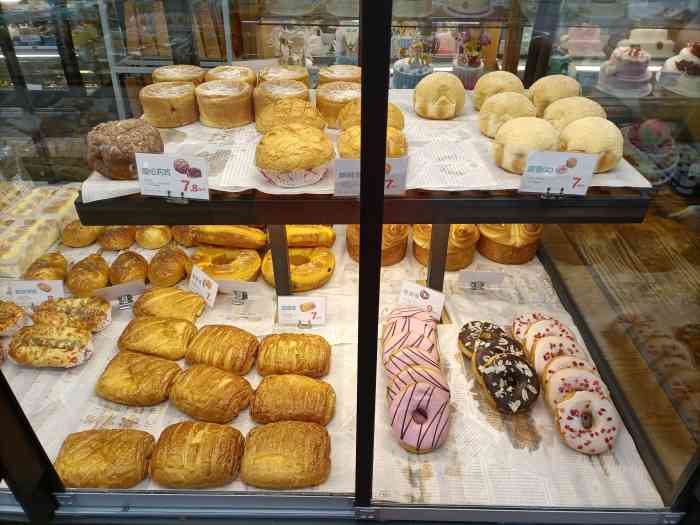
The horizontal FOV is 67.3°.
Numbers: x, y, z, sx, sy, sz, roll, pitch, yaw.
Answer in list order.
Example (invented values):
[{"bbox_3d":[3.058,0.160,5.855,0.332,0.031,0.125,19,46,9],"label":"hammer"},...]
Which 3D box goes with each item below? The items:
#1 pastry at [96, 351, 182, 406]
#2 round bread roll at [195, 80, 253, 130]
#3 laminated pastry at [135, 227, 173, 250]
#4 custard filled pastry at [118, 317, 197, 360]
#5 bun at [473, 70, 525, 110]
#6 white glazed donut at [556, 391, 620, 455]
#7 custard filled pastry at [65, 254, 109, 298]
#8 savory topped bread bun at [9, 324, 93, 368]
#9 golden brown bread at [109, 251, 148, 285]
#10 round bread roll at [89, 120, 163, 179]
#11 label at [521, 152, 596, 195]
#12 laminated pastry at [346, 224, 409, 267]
[{"bbox_3d":[-0.331,0.176,0.826,0.128,0.045,0.089,9,36,13],"label":"pastry"},{"bbox_3d":[-0.210,-0.269,0.890,0.089,0.054,0.089,-1,33,1],"label":"round bread roll"},{"bbox_3d":[-0.421,-0.056,1.133,0.073,0.048,0.078,1,33,3],"label":"laminated pastry"},{"bbox_3d":[-0.315,0.123,0.861,0.126,0.041,0.083,9,35,16],"label":"custard filled pastry"},{"bbox_3d":[0.263,-0.298,0.931,0.086,0.074,0.086,1,34,1],"label":"bun"},{"bbox_3d":[0.327,0.219,0.722,0.088,0.032,0.088,0,76,3],"label":"white glazed donut"},{"bbox_3d":[-0.483,0.022,0.974,0.067,0.062,0.088,1,34,1],"label":"custard filled pastry"},{"bbox_3d":[-0.470,0.132,0.829,0.114,0.045,0.078,-2,34,-3],"label":"savory topped bread bun"},{"bbox_3d":[-0.456,0.011,1.084,0.073,0.056,0.091,0,34,3],"label":"golden brown bread"},{"bbox_3d":[-0.304,-0.154,0.716,0.097,0.073,0.097,0,34,0],"label":"round bread roll"},{"bbox_3d":[0.256,-0.109,0.647,0.087,0.054,0.006,2,30,-2],"label":"label"},{"bbox_3d":[0.056,-0.051,1.082,0.124,0.066,0.124,1,34,1],"label":"laminated pastry"}]

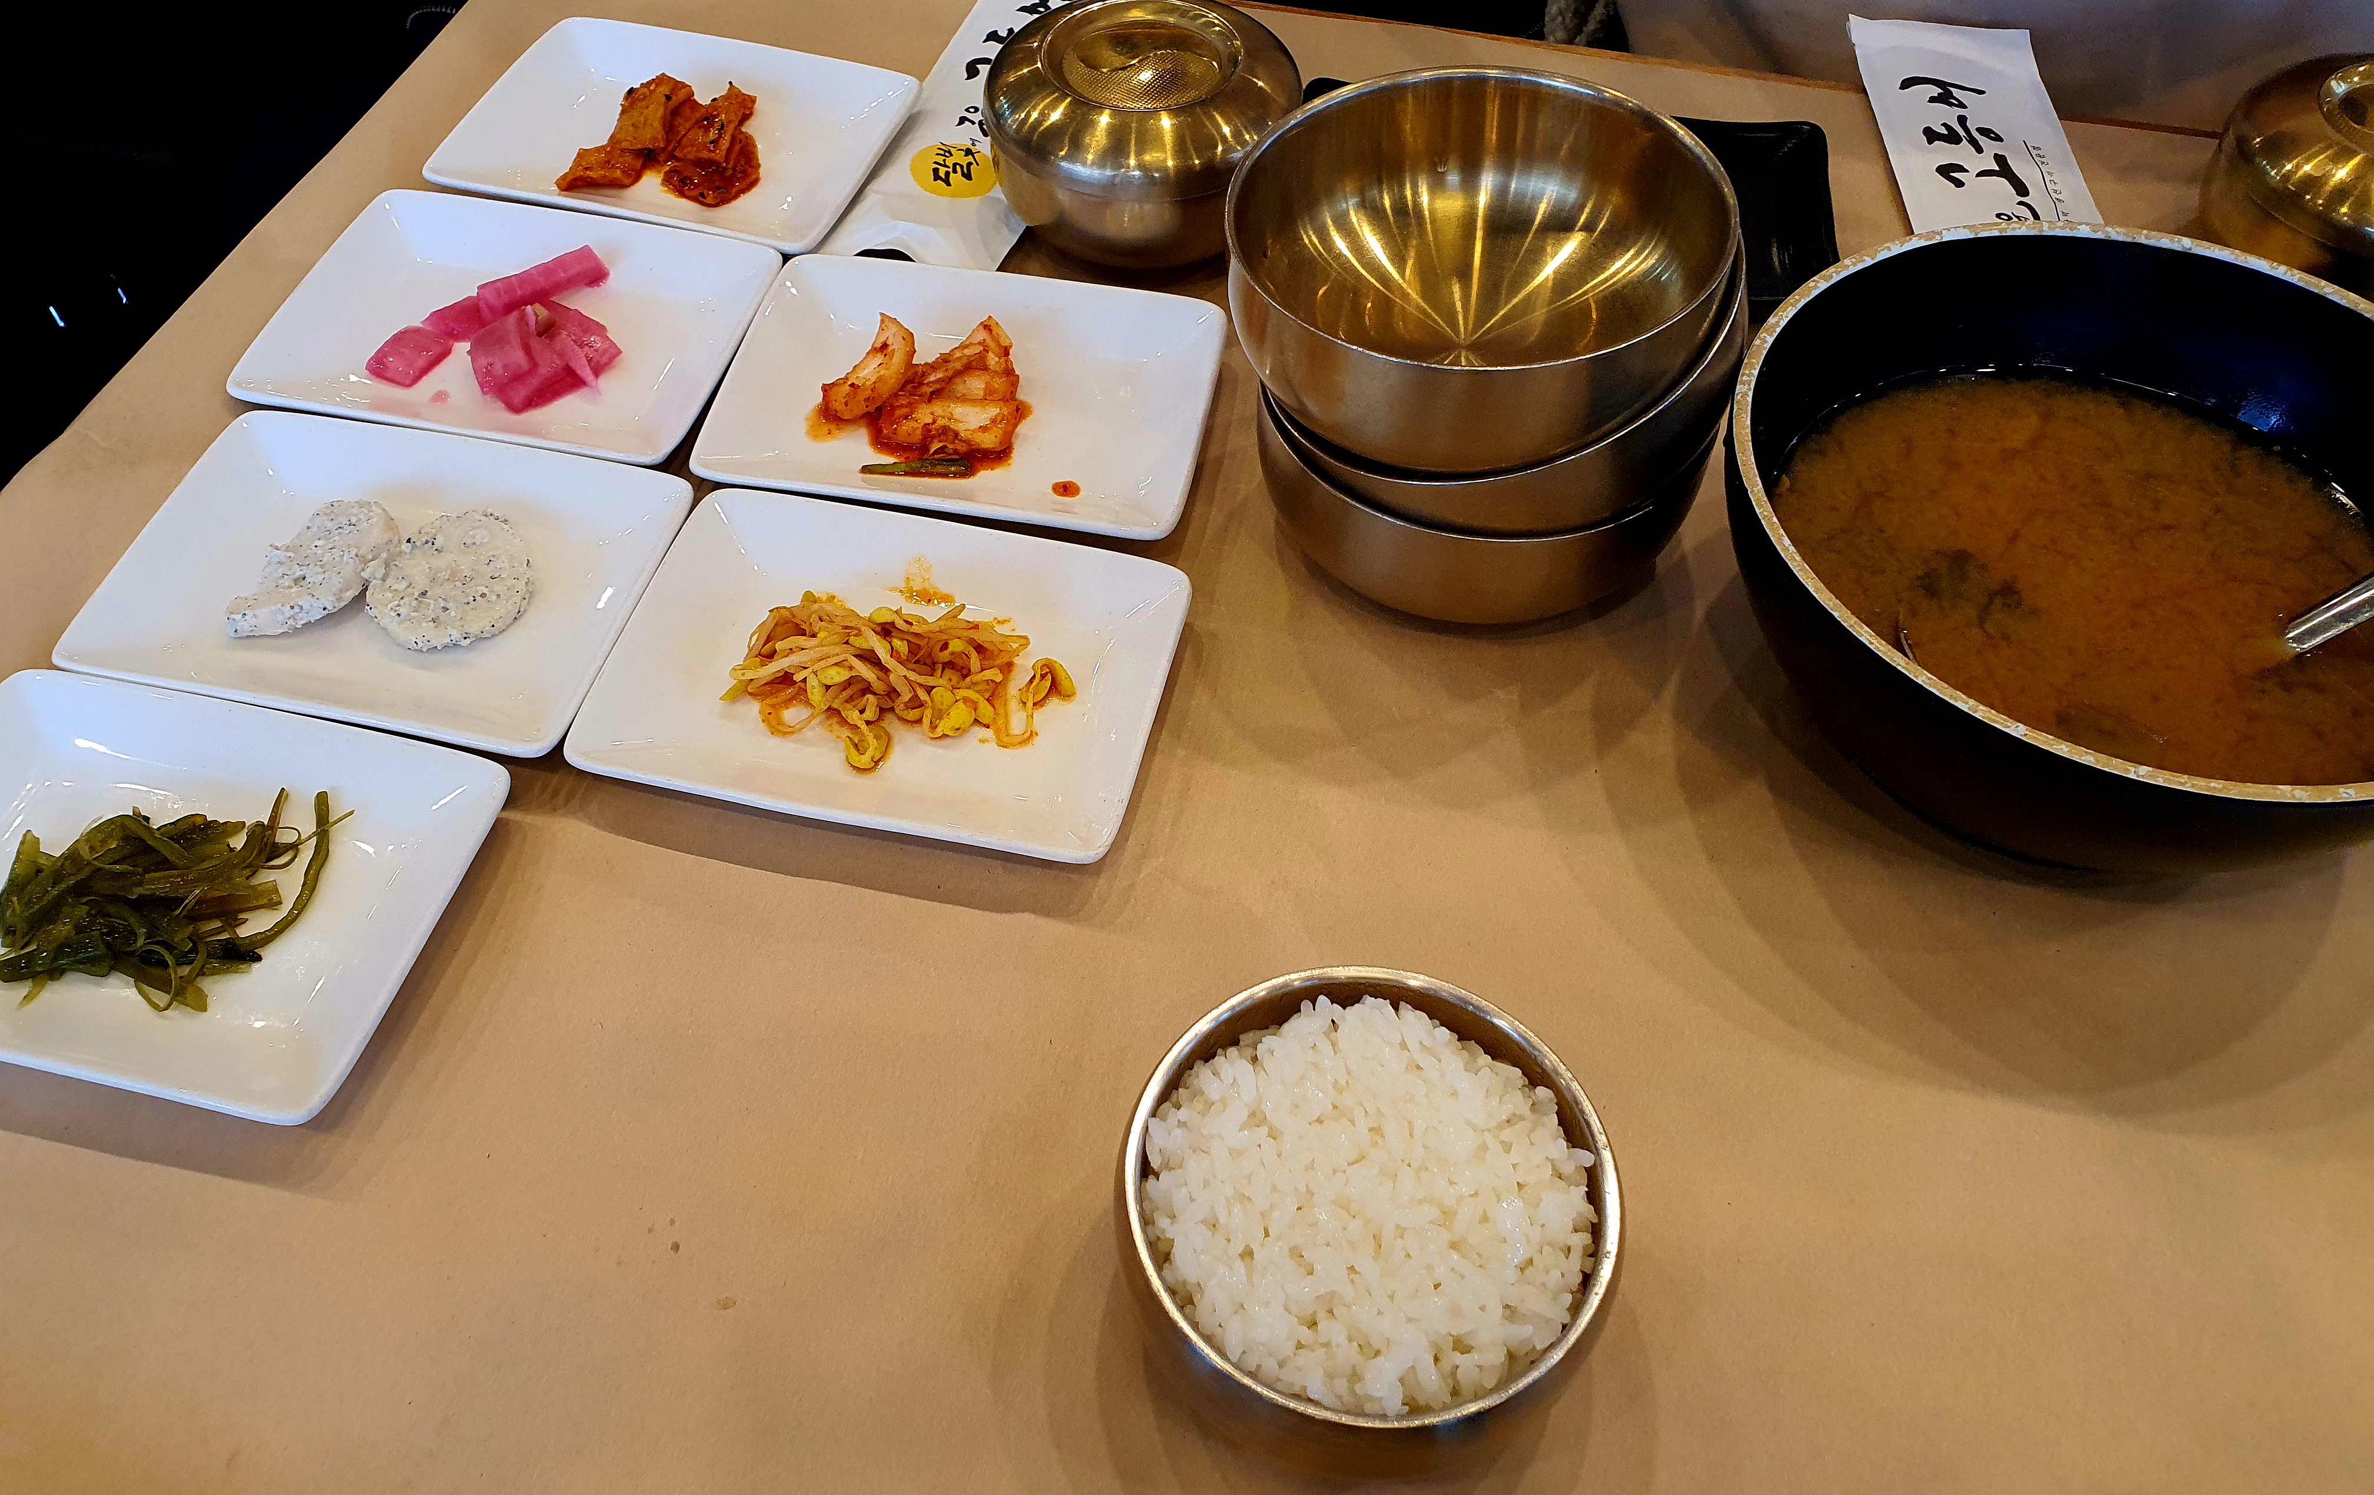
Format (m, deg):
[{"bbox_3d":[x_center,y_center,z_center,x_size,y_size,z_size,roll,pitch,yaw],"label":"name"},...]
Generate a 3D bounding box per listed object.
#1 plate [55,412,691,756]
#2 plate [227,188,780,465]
[{"bbox_3d":[-0.243,-0.048,0.550,0.161,0.022,0.115,10,55,7],"label":"plate"},{"bbox_3d":[-0.230,-0.139,0.616,0.161,0.022,0.115,10,55,6],"label":"plate"}]

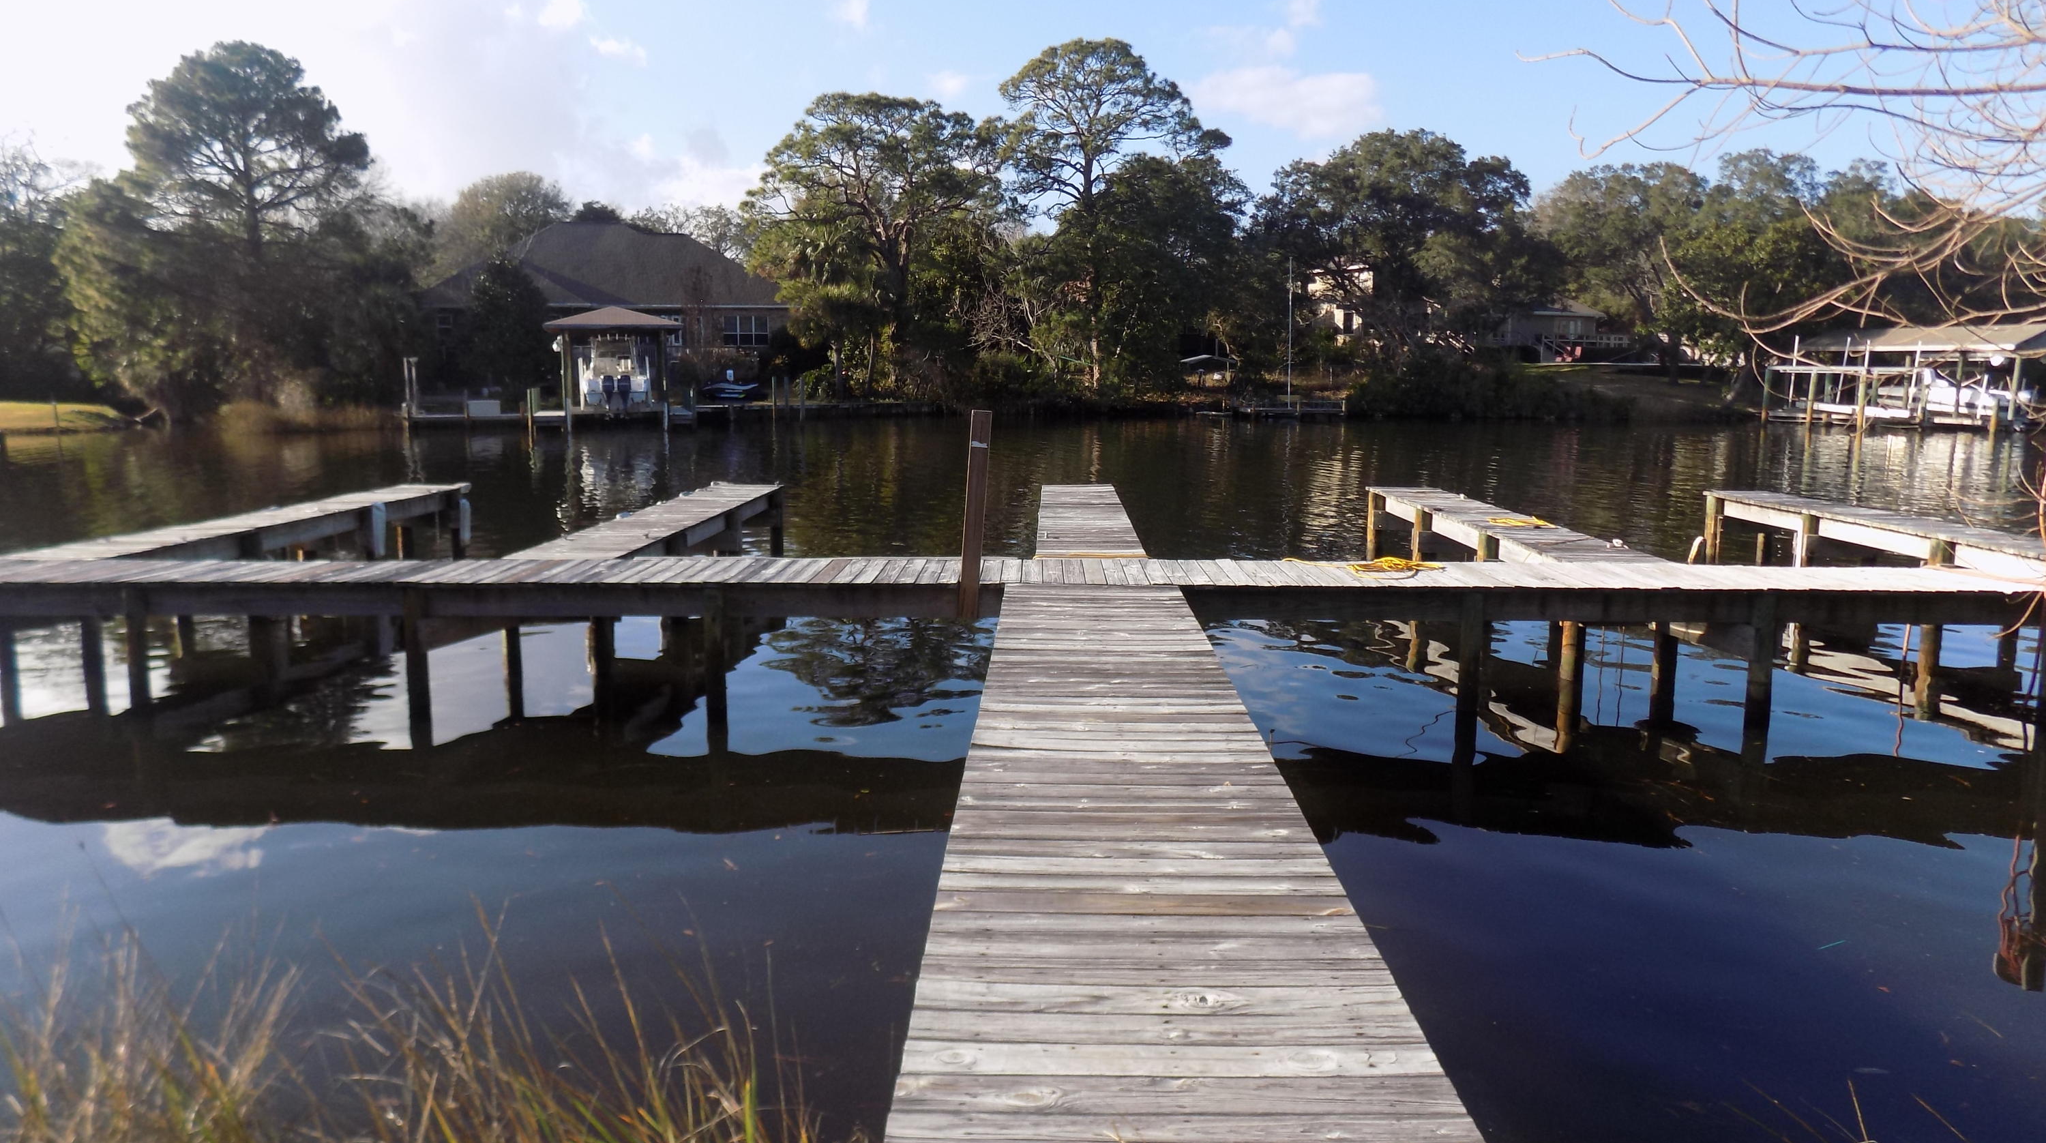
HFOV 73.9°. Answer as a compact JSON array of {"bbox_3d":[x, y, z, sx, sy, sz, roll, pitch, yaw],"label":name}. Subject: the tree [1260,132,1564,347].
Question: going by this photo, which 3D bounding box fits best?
[{"bbox_3d":[19.149,-16.430,68.000,14.400,11.700,12.500,2,9,15],"label":"tree"}]

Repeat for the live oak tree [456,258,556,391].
[{"bbox_3d":[-21.711,-10.383,57.084,4.160,5.480,3.950,0,9,0],"label":"live oak tree"}]

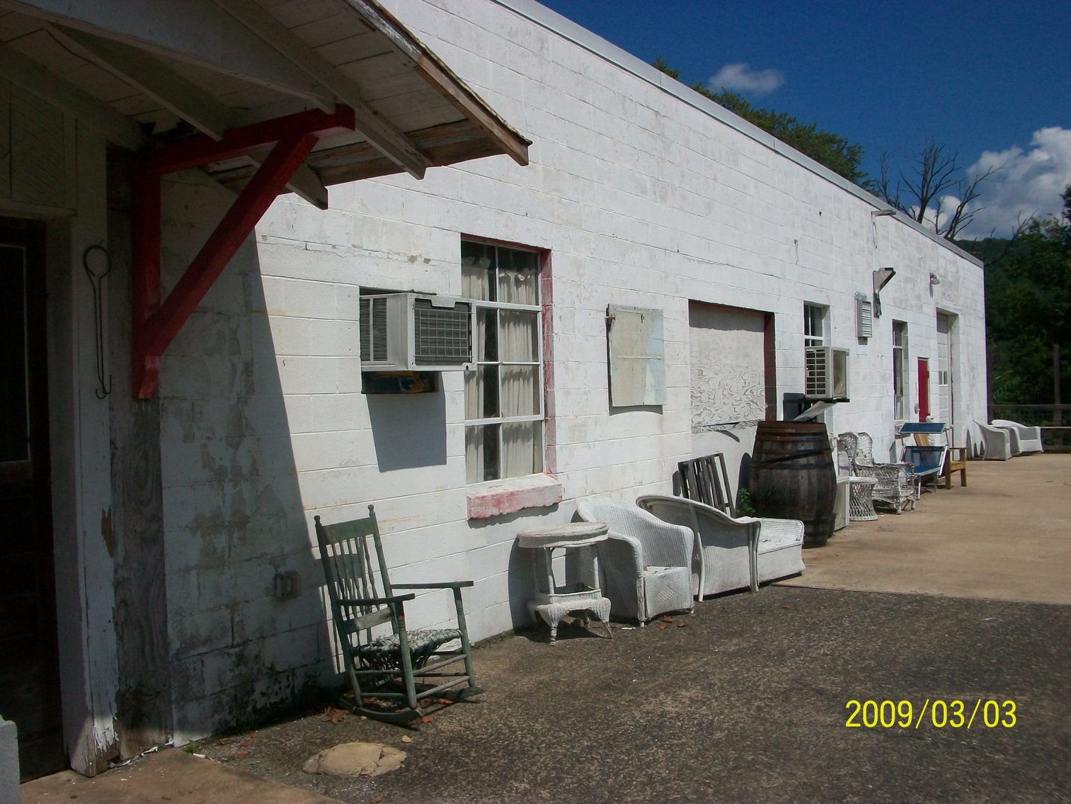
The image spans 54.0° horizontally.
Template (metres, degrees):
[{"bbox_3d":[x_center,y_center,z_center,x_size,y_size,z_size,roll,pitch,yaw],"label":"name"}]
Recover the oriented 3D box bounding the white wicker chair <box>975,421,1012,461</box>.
[{"bbox_3d":[9.523,0.788,21.878,0.720,0.820,0.750,-1,0,36],"label":"white wicker chair"}]

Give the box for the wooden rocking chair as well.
[{"bbox_3d":[-0.718,1.072,5.498,0.680,1.010,0.540,-1,0,28],"label":"wooden rocking chair"}]

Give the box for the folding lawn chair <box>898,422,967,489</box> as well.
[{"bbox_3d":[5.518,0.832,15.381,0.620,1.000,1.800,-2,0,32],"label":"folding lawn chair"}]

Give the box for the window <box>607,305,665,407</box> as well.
[{"bbox_3d":[0.862,-0.379,8.799,0.050,0.830,1.020,-1,0,32],"label":"window"}]

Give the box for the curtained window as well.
[{"bbox_3d":[-0.254,-0.280,7.298,0.100,1.630,1.120,-1,0,32],"label":"curtained window"}]

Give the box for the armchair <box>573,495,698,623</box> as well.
[{"bbox_3d":[0.668,1.107,7.652,0.760,0.850,0.730,-1,0,43],"label":"armchair"}]

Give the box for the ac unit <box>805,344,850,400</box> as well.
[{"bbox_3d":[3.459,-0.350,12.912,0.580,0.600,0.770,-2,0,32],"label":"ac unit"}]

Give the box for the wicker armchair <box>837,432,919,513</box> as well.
[{"bbox_3d":[4.325,0.877,13.355,0.850,1.000,0.770,-2,0,32],"label":"wicker armchair"}]

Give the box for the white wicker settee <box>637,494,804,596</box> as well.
[{"bbox_3d":[1.477,1.108,8.590,1.680,0.810,0.730,-2,0,-44],"label":"white wicker settee"}]

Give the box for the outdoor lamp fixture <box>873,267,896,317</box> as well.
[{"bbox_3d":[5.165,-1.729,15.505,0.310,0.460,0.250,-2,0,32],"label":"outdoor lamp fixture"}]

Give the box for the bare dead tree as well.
[{"bbox_3d":[15.187,-4.286,39.976,5.500,10.800,5.000,-1,0,0],"label":"bare dead tree"}]

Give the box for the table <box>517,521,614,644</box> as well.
[{"bbox_3d":[0.197,1.197,6.981,0.590,0.700,0.560,-1,0,0],"label":"table"}]

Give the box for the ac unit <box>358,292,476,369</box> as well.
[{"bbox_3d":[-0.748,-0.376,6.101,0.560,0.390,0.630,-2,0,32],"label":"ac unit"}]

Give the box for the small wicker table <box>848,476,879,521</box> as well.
[{"bbox_3d":[3.850,1.146,12.527,0.430,0.500,0.430,-2,0,32],"label":"small wicker table"}]

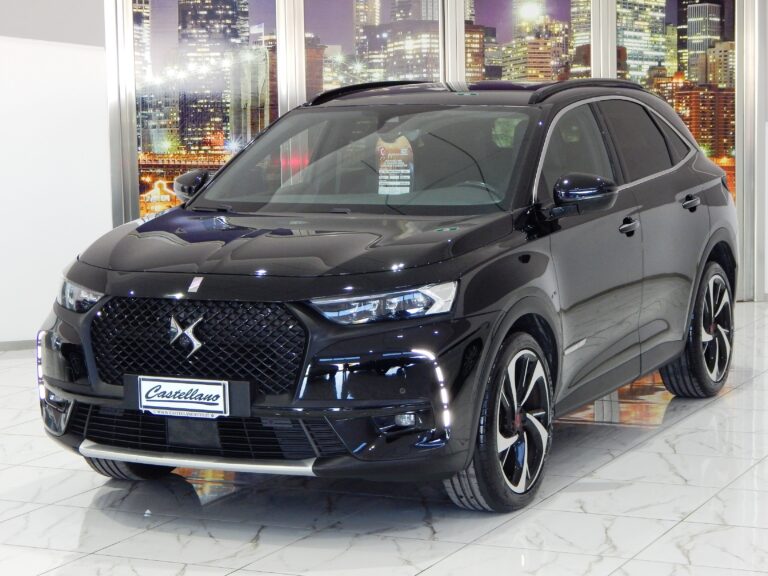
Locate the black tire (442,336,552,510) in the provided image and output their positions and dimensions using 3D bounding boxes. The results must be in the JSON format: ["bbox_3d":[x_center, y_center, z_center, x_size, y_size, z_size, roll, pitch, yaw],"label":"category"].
[{"bbox_3d":[0.426,0.494,7.140,0.235,0.715,0.715,2,7,25],"label":"black tire"}]

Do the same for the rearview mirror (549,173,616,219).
[{"bbox_3d":[0.821,-0.389,7.626,0.270,0.170,0.200,2,7,25],"label":"rearview mirror"}]

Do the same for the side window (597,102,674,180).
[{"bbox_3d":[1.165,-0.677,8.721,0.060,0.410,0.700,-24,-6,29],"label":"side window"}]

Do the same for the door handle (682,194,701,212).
[{"bbox_3d":[1.473,-0.401,9.041,0.060,0.075,0.220,2,7,25],"label":"door handle"}]

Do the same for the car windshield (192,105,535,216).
[{"bbox_3d":[-0.039,-0.532,7.961,1.480,0.130,0.970,2,36,25],"label":"car windshield"}]

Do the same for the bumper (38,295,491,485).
[{"bbox_3d":[-0.569,0.333,6.913,1.870,0.650,0.630,2,7,25],"label":"bumper"}]

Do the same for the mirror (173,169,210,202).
[{"bbox_3d":[-0.848,-0.453,8.421,0.270,0.170,0.200,2,7,25],"label":"mirror"}]

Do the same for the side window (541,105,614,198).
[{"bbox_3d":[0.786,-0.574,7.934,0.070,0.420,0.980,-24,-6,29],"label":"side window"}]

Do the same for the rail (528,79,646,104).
[{"bbox_3d":[0.972,-0.912,8.719,0.080,0.100,1.700,2,7,25],"label":"rail"}]

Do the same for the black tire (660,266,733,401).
[{"bbox_3d":[1.596,0.203,9.598,0.235,0.715,0.715,2,7,25],"label":"black tire"}]

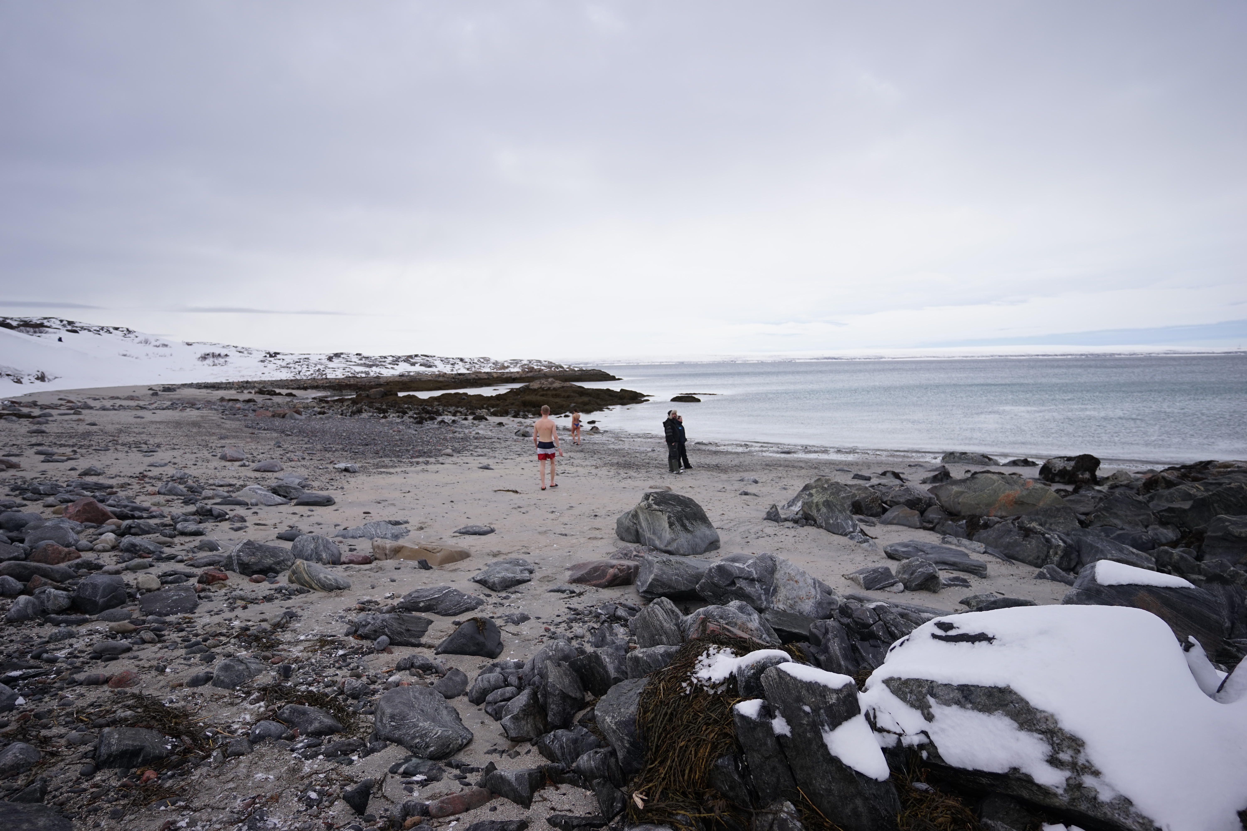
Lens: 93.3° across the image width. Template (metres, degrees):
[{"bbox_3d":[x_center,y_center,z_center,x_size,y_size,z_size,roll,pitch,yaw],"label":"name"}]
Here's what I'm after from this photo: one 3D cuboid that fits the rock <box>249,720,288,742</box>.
[{"bbox_3d":[-1.902,1.694,3.157,0.179,0.083,0.104,-4,6,-30],"label":"rock"}]

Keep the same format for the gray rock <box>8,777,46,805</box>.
[{"bbox_3d":[-2.664,1.678,2.632,0.118,0.085,0.082,-5,6,-38],"label":"gray rock"}]

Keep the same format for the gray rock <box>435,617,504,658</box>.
[{"bbox_3d":[-1.026,1.471,3.924,0.431,0.208,0.302,-1,5,5],"label":"gray rock"}]

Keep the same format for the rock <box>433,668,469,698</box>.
[{"bbox_3d":[-0.976,1.513,3.333,0.194,0.125,0.155,-3,5,-20],"label":"rock"}]

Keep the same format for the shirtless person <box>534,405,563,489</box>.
[{"bbox_3d":[-1.631,0.684,12.720,0.620,1.810,0.500,-1,5,5],"label":"shirtless person"}]

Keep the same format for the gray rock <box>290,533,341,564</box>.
[{"bbox_3d":[-3.417,1.487,6.546,0.500,0.315,0.375,-2,5,-15],"label":"gray rock"}]

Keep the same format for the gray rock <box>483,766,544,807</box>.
[{"bbox_3d":[-0.447,1.528,2.420,0.260,0.130,0.160,-1,5,-5],"label":"gray rock"}]

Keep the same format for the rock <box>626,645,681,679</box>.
[{"bbox_3d":[0.201,1.559,3.731,0.367,0.190,0.257,0,5,10],"label":"rock"}]

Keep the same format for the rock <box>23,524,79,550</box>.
[{"bbox_3d":[-6.221,1.341,6.419,0.432,0.263,0.324,-4,6,-30],"label":"rock"}]

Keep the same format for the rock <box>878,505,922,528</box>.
[{"bbox_3d":[4.447,1.627,9.487,0.626,0.332,0.438,-1,5,-5],"label":"rock"}]

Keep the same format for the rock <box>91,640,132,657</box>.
[{"bbox_3d":[-3.209,1.463,3.696,0.199,0.070,0.100,-2,5,-12],"label":"rock"}]

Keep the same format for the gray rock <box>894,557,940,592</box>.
[{"bbox_3d":[3.046,1.654,6.104,0.411,0.324,0.329,0,5,10],"label":"gray rock"}]

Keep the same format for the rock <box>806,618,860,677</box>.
[{"bbox_3d":[1.339,1.499,3.774,0.305,0.355,0.275,0,5,10],"label":"rock"}]

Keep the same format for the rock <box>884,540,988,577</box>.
[{"bbox_3d":[3.707,1.661,7.031,1.119,0.252,0.481,4,7,43],"label":"rock"}]

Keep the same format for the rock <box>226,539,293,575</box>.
[{"bbox_3d":[-3.717,1.423,6.016,0.597,0.289,0.448,-3,5,-20],"label":"rock"}]

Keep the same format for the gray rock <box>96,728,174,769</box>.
[{"bbox_3d":[-2.444,1.665,2.953,0.299,0.117,0.194,-3,5,-25],"label":"gray rock"}]

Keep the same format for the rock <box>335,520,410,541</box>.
[{"bbox_3d":[-3.199,1.468,7.537,0.893,0.170,0.491,-3,5,-20],"label":"rock"}]

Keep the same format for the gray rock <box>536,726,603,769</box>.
[{"bbox_3d":[-0.252,1.560,2.772,0.300,0.150,0.190,-2,5,-10],"label":"gray rock"}]

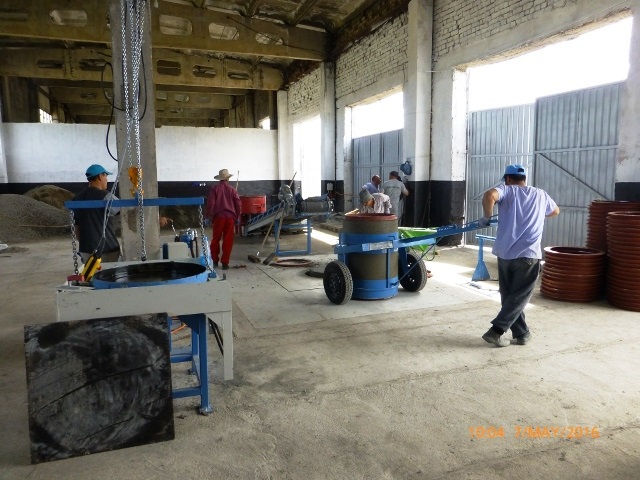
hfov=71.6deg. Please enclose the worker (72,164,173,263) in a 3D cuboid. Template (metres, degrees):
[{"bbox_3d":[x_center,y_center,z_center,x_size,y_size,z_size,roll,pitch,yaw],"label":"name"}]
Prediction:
[{"bbox_3d":[-2.110,0.103,4.600,0.620,1.740,0.680,3,9,25],"label":"worker"}]

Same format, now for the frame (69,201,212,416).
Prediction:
[{"bbox_3d":[-1.355,0.428,3.330,1.050,1.460,0.720,-3,8,-15],"label":"frame"}]

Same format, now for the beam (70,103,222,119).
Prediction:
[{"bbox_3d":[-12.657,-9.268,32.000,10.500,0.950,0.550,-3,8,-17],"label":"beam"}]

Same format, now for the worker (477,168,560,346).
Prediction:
[{"bbox_3d":[1.987,0.111,4.420,0.720,1.700,0.580,-3,8,-16],"label":"worker"}]

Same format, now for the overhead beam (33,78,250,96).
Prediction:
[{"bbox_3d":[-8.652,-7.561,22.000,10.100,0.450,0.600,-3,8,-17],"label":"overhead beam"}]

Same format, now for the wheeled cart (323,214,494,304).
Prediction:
[{"bbox_3d":[1.043,0.233,5.540,1.270,1.170,2.350,-6,10,-32],"label":"wheeled cart"}]

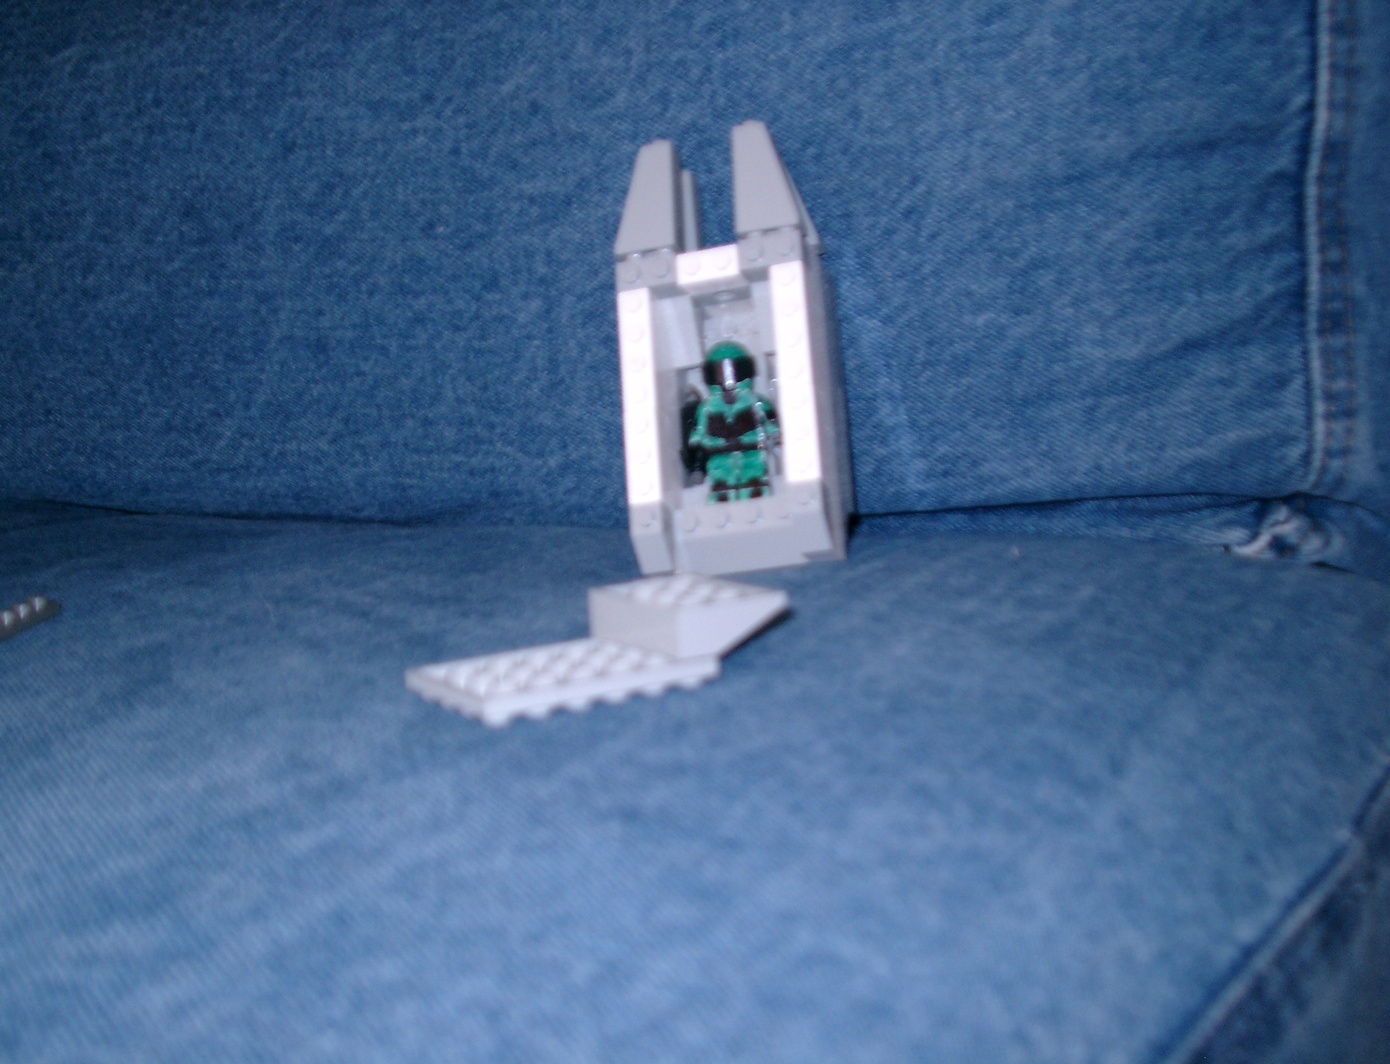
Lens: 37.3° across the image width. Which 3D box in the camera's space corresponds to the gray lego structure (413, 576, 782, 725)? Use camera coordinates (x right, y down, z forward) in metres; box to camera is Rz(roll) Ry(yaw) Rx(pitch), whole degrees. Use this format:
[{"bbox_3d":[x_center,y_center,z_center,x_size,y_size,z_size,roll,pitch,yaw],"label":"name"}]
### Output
[{"bbox_3d":[-0.018,0.020,0.383,0.064,0.016,0.032,-8,10,-31],"label":"gray lego structure"}]

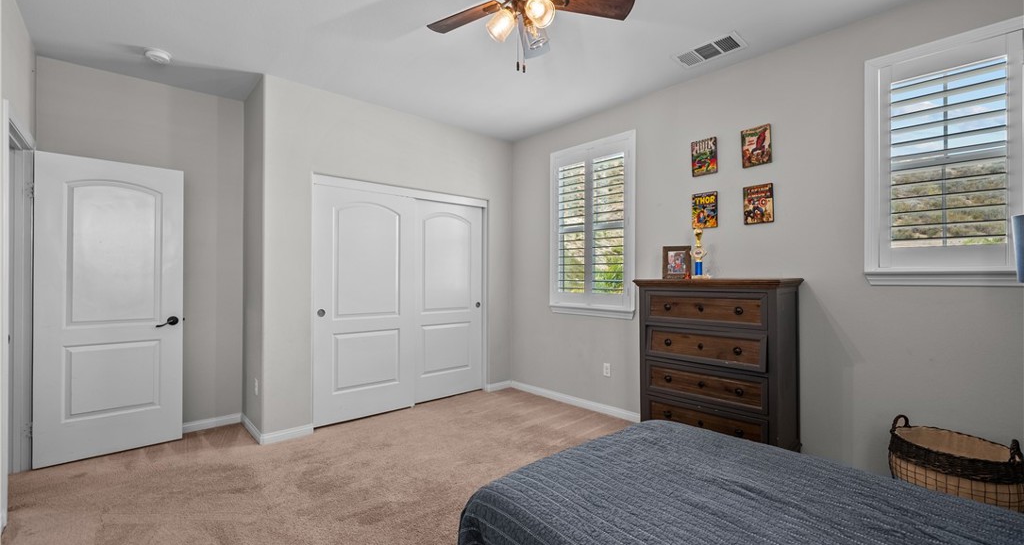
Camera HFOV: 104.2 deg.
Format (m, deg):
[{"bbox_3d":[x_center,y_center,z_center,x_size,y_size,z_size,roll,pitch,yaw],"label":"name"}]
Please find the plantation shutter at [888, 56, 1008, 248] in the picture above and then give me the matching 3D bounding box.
[{"bbox_3d":[2.316,-0.613,2.132,0.061,0.974,0.436,0,0,-44],"label":"plantation shutter"}]

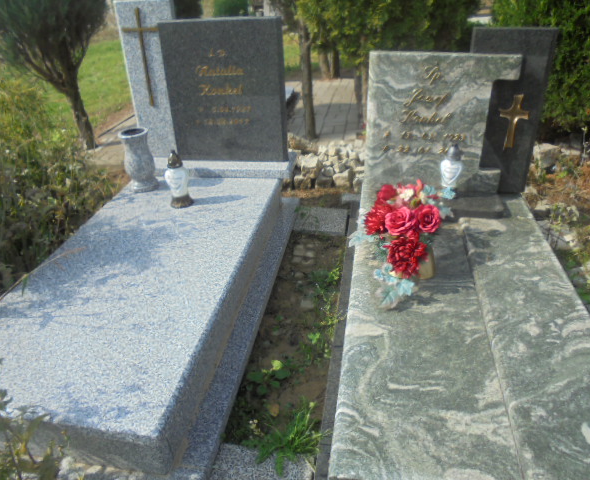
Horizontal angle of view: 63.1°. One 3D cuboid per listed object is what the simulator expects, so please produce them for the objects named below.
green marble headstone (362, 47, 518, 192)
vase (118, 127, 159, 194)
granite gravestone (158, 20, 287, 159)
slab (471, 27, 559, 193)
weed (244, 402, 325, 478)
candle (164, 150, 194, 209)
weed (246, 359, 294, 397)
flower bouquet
[{"bbox_3d":[0.689,-0.558,2.379,0.681,0.698,0.093,3,30,10],"label":"green marble headstone"},{"bbox_3d":[-0.813,-0.422,2.513,0.157,0.314,0.157,3,30,9],"label":"vase"},{"bbox_3d":[-0.357,-0.783,2.591,0.637,0.732,0.099,3,30,9],"label":"granite gravestone"},{"bbox_3d":[1.015,-0.630,2.391,0.363,0.790,0.109,3,30,10],"label":"slab"},{"bbox_3d":[-0.021,0.560,1.372,0.220,0.130,0.200,3,30,9],"label":"weed"},{"bbox_3d":[-0.569,-0.309,2.345,0.115,0.274,0.115,3,30,9],"label":"candle"},{"bbox_3d":[-0.081,0.452,1.612,0.145,0.085,0.130,3,30,9],"label":"weed"},{"bbox_3d":[0.400,-0.021,1.816,0.365,0.354,0.360,3,30,10],"label":"flower bouquet"}]

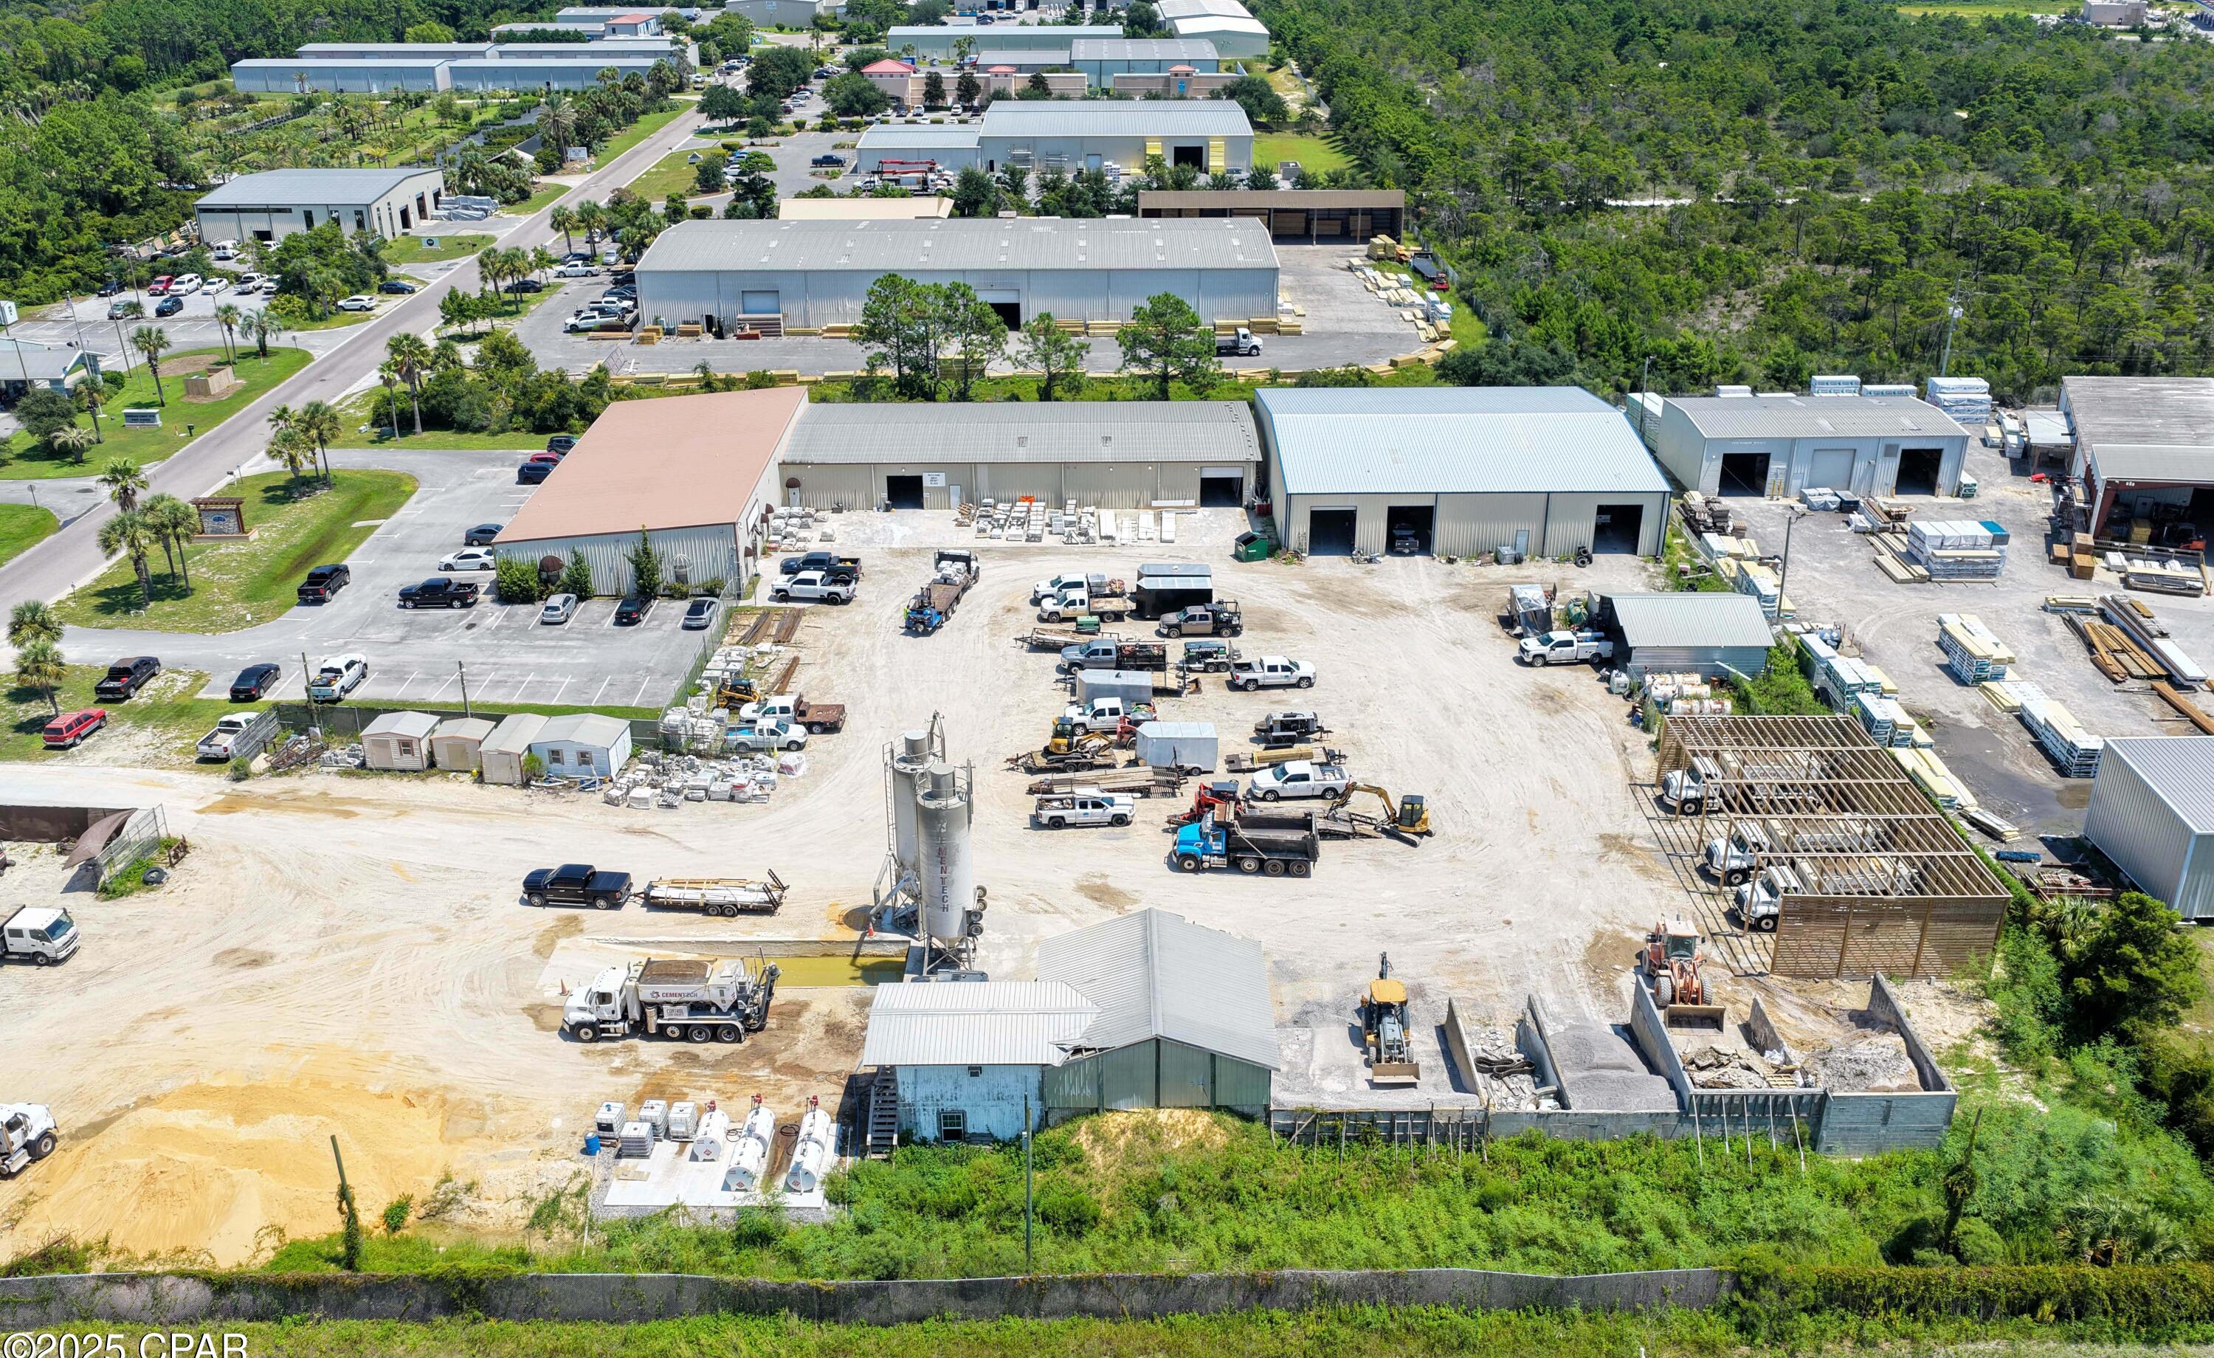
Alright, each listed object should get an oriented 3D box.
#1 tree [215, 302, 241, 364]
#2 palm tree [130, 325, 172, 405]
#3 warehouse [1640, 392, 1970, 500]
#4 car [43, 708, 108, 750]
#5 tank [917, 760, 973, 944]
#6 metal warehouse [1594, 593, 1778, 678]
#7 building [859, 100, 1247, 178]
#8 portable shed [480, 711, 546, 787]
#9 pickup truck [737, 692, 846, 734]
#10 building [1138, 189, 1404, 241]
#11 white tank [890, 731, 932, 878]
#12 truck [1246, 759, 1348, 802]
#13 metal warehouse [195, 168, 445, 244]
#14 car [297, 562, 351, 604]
[{"bbox_3d":[-95.139,-37.638,186.926,2.970,6.732,2.970,0,26,0],"label":"tree"},{"bbox_3d":[-95.139,-31.091,172.162,4.059,8.019,4.059,0,26,0],"label":"palm tree"},{"bbox_3d":[63.477,-21.465,155.945,22.900,6.100,12.000,0,26,0],"label":"warehouse"},{"bbox_3d":[-66.854,2.970,111.603,1.760,1.660,4.350,1,26,3],"label":"car"},{"bbox_3d":[-8.200,9.234,87.234,2.600,11.500,2.600,0,26,0],"label":"tank"},{"bbox_3d":[40.273,-3.507,120.759,9.900,4.500,9.150,0,26,0],"label":"metal warehouse"},{"bbox_3d":[-8.685,-97.275,306.750,66.000,7.200,42.000,0,26,0],"label":"building"},{"bbox_3d":[-36.980,4.336,107.636,2.600,2.400,4.900,1,26,3],"label":"portable shed"},{"bbox_3d":[-20.750,2.183,113.472,6.750,2.050,2.350,1,26,2],"label":"pickup truck"},{"bbox_3d":[22.950,-66.590,244.535,36.740,7.289,11.328,0,26,0],"label":"building"},{"bbox_3d":[-9.576,6.662,88.439,2.550,8.900,2.550,0,26,0],"label":"white tank"},{"bbox_3d":[11.504,6.044,103.625,5.820,1.920,2.000,-1,26,-3],"label":"truck"},{"bbox_3d":[-113.866,-69.674,251.361,24.329,6.796,27.383,0,26,1],"label":"metal warehouse"},{"bbox_3d":[-60.402,-7.577,133.095,2.030,1.940,5.850,1,26,2],"label":"car"}]

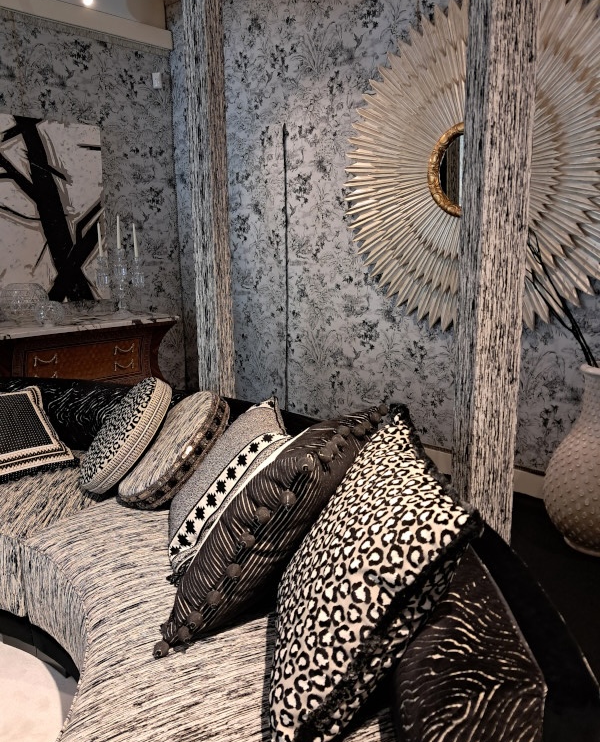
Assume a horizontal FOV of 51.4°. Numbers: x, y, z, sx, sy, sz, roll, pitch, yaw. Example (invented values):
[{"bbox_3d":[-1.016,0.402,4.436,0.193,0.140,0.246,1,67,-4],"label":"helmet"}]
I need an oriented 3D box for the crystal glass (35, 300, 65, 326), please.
[{"bbox_3d":[-1.509,-0.352,3.764,0.160,0.152,0.160,-1,11,0],"label":"crystal glass"}]

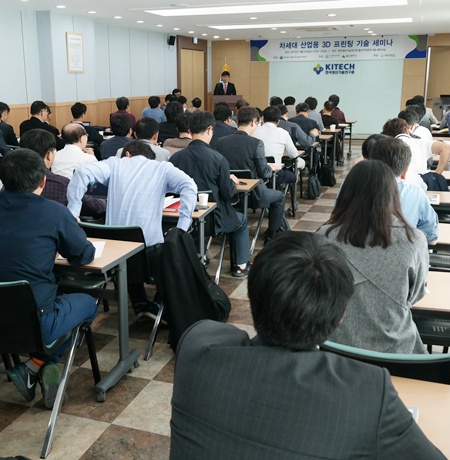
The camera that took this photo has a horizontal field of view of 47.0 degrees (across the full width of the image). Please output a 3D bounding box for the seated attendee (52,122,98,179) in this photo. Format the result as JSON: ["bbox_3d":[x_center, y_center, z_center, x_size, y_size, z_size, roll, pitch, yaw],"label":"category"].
[{"bbox_3d":[-1.175,-0.354,4.684,0.560,1.240,0.820,8,18,27],"label":"seated attendee"}]

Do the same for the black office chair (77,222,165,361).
[{"bbox_3d":[-0.591,0.291,3.263,0.520,0.770,0.580,7,17,19],"label":"black office chair"}]

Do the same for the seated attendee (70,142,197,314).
[{"bbox_3d":[-0.551,0.010,3.468,0.680,1.200,0.820,7,17,19],"label":"seated attendee"}]

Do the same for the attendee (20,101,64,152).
[{"bbox_3d":[-2.351,-1.083,7.026,0.580,1.300,0.820,7,18,24],"label":"attendee"}]

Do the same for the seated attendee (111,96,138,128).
[{"bbox_3d":[-1.568,-1.577,8.669,0.520,1.300,0.800,7,18,22],"label":"seated attendee"}]

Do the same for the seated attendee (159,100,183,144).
[{"bbox_3d":[-0.604,-0.995,6.773,0.480,1.340,0.780,5,17,20],"label":"seated attendee"}]

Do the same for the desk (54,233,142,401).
[{"bbox_3d":[-1.383,0.394,3.130,1.800,0.725,0.460,6,17,19],"label":"desk"}]

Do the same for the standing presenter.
[{"bbox_3d":[-0.033,-2.842,12.144,0.500,1.740,0.360,2,16,5],"label":"standing presenter"}]

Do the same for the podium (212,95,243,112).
[{"bbox_3d":[0.114,-2.584,12.377,0.670,1.180,0.480,4,17,14],"label":"podium"}]

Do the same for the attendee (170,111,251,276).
[{"bbox_3d":[-0.058,-0.318,4.417,0.520,1.330,0.780,7,17,19],"label":"attendee"}]

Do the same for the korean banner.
[{"bbox_3d":[2.575,-4.257,12.183,4.092,0.500,0.030,6,17,19],"label":"korean banner"}]

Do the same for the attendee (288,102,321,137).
[{"bbox_3d":[1.166,-1.274,7.826,0.540,1.262,0.800,5,17,20],"label":"attendee"}]

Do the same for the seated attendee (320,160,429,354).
[{"bbox_3d":[0.602,0.309,2.260,0.500,1.260,0.780,5,17,20],"label":"seated attendee"}]

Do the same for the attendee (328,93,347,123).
[{"bbox_3d":[2.185,-2.014,10.288,0.500,1.321,0.780,5,17,20],"label":"attendee"}]

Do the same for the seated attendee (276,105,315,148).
[{"bbox_3d":[0.827,-1.007,6.830,0.580,1.250,0.850,6,17,19],"label":"seated attendee"}]

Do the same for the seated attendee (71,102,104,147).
[{"bbox_3d":[-1.834,-1.036,6.989,0.520,1.330,0.780,5,17,20],"label":"seated attendee"}]

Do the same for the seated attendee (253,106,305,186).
[{"bbox_3d":[0.624,-0.797,6.168,0.520,1.320,0.780,7,17,19],"label":"seated attendee"}]

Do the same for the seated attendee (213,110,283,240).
[{"bbox_3d":[0.289,-0.556,5.279,0.550,1.330,0.780,7,17,19],"label":"seated attendee"}]

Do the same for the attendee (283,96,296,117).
[{"bbox_3d":[1.257,-1.880,9.692,0.500,1.280,0.780,6,17,19],"label":"attendee"}]

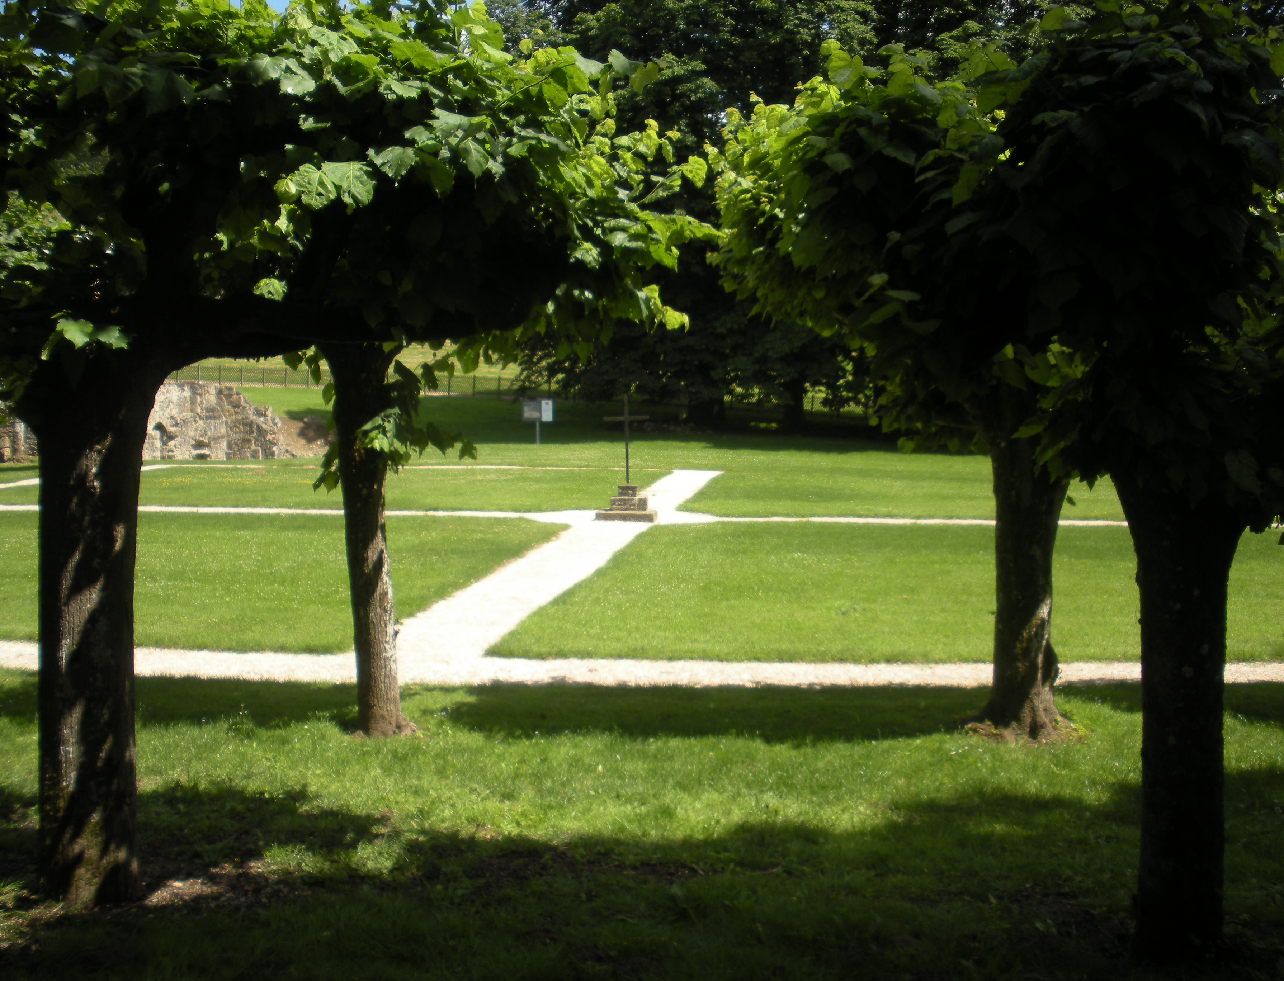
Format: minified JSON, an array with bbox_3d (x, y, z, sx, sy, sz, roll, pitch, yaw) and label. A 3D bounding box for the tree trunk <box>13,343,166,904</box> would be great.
[{"bbox_3d":[-2.215,0.538,5.295,0.530,2.170,0.480,0,5,0],"label":"tree trunk"}]

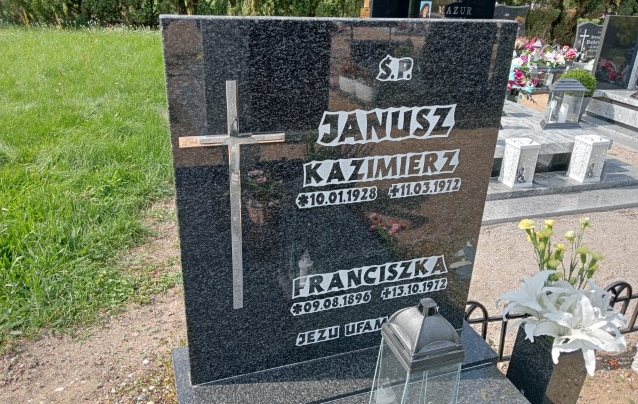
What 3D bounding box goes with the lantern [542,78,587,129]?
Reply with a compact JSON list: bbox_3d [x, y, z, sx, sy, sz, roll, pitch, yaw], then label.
[{"bbox_3d":[1.696,-0.688,3.587,0.262,0.340,0.170,2,23,0],"label":"lantern"}]

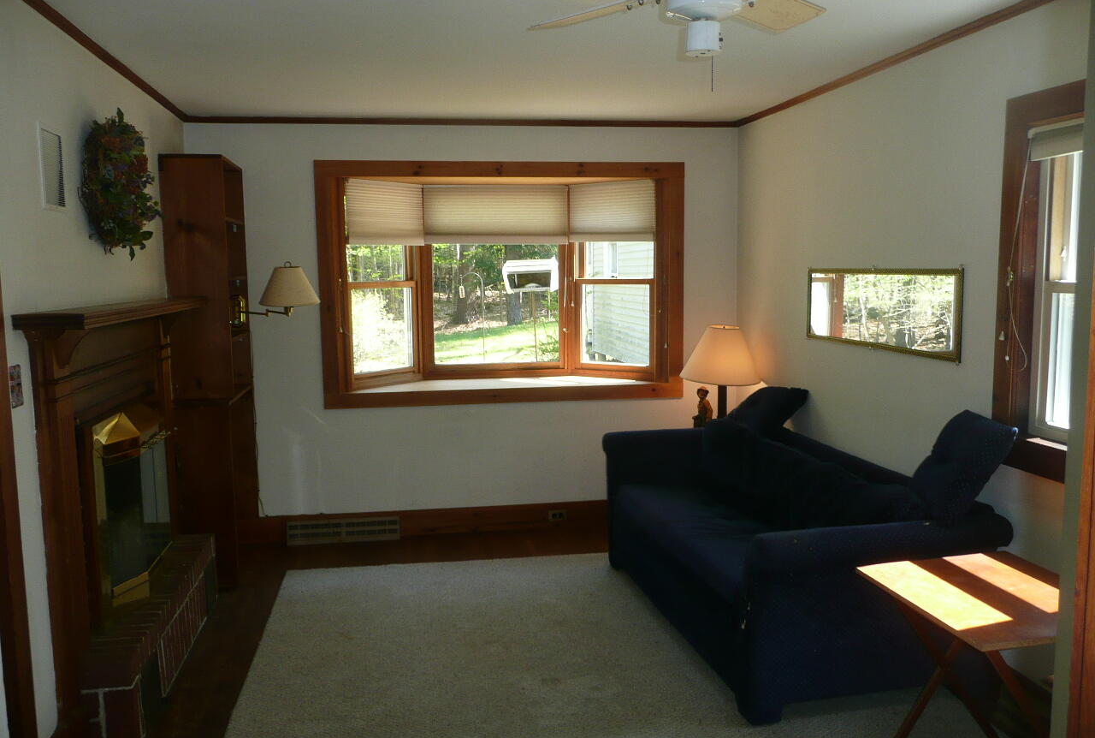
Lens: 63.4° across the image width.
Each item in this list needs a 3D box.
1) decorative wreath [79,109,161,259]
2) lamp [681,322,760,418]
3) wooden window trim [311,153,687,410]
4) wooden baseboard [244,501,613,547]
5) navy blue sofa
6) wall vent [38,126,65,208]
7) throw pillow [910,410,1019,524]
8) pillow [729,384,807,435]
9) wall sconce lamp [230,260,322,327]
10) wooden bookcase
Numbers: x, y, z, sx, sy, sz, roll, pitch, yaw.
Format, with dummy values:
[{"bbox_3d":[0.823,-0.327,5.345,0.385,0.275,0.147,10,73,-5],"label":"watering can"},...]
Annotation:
[{"bbox_3d":[-1.623,-0.699,3.424,0.149,0.555,0.565,-2,6,-10],"label":"decorative wreath"},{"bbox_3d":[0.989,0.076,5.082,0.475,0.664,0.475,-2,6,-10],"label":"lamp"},{"bbox_3d":[-0.261,-0.508,5.369,2.134,1.387,0.456,-2,6,-10],"label":"wooden window trim"},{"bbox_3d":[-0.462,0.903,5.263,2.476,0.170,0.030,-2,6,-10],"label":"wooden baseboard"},{"bbox_3d":[0.955,0.740,3.975,0.961,0.753,1.981,-2,6,-10],"label":"navy blue sofa"},{"bbox_3d":[-1.597,-0.652,2.877,0.020,0.258,0.213,-2,6,-10],"label":"wall vent"},{"bbox_3d":[1.427,0.337,3.114,0.149,0.406,0.366,39,-1,-11],"label":"throw pillow"},{"bbox_3d":[1.135,0.237,4.640,0.149,0.406,0.396,39,-1,-11],"label":"pillow"},{"bbox_3d":[-1.333,-0.359,4.309,0.466,0.317,0.475,-2,6,-10],"label":"wall sconce lamp"},{"bbox_3d":[-1.747,0.004,4.615,0.272,2.119,0.664,-2,6,-10],"label":"wooden bookcase"}]

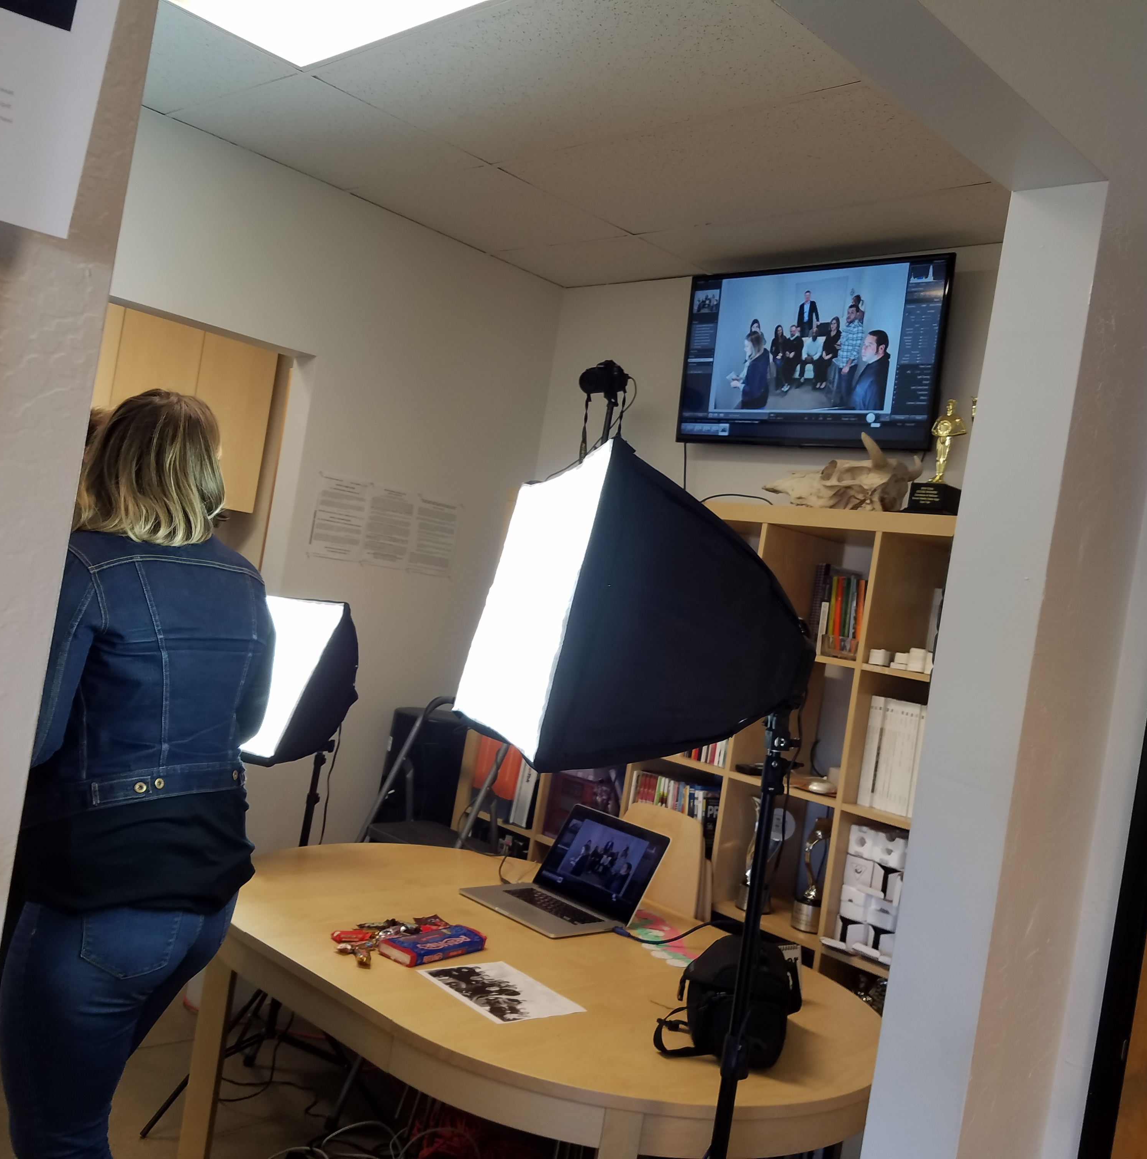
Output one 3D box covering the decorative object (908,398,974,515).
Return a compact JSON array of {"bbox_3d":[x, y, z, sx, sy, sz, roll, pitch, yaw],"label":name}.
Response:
[{"bbox_3d":[0.940,-0.302,2.952,0.120,0.305,0.120,8,0,44],"label":"decorative object"}]

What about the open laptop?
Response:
[{"bbox_3d":[-0.020,0.731,2.972,0.370,0.230,0.359,9,0,-44],"label":"open laptop"}]

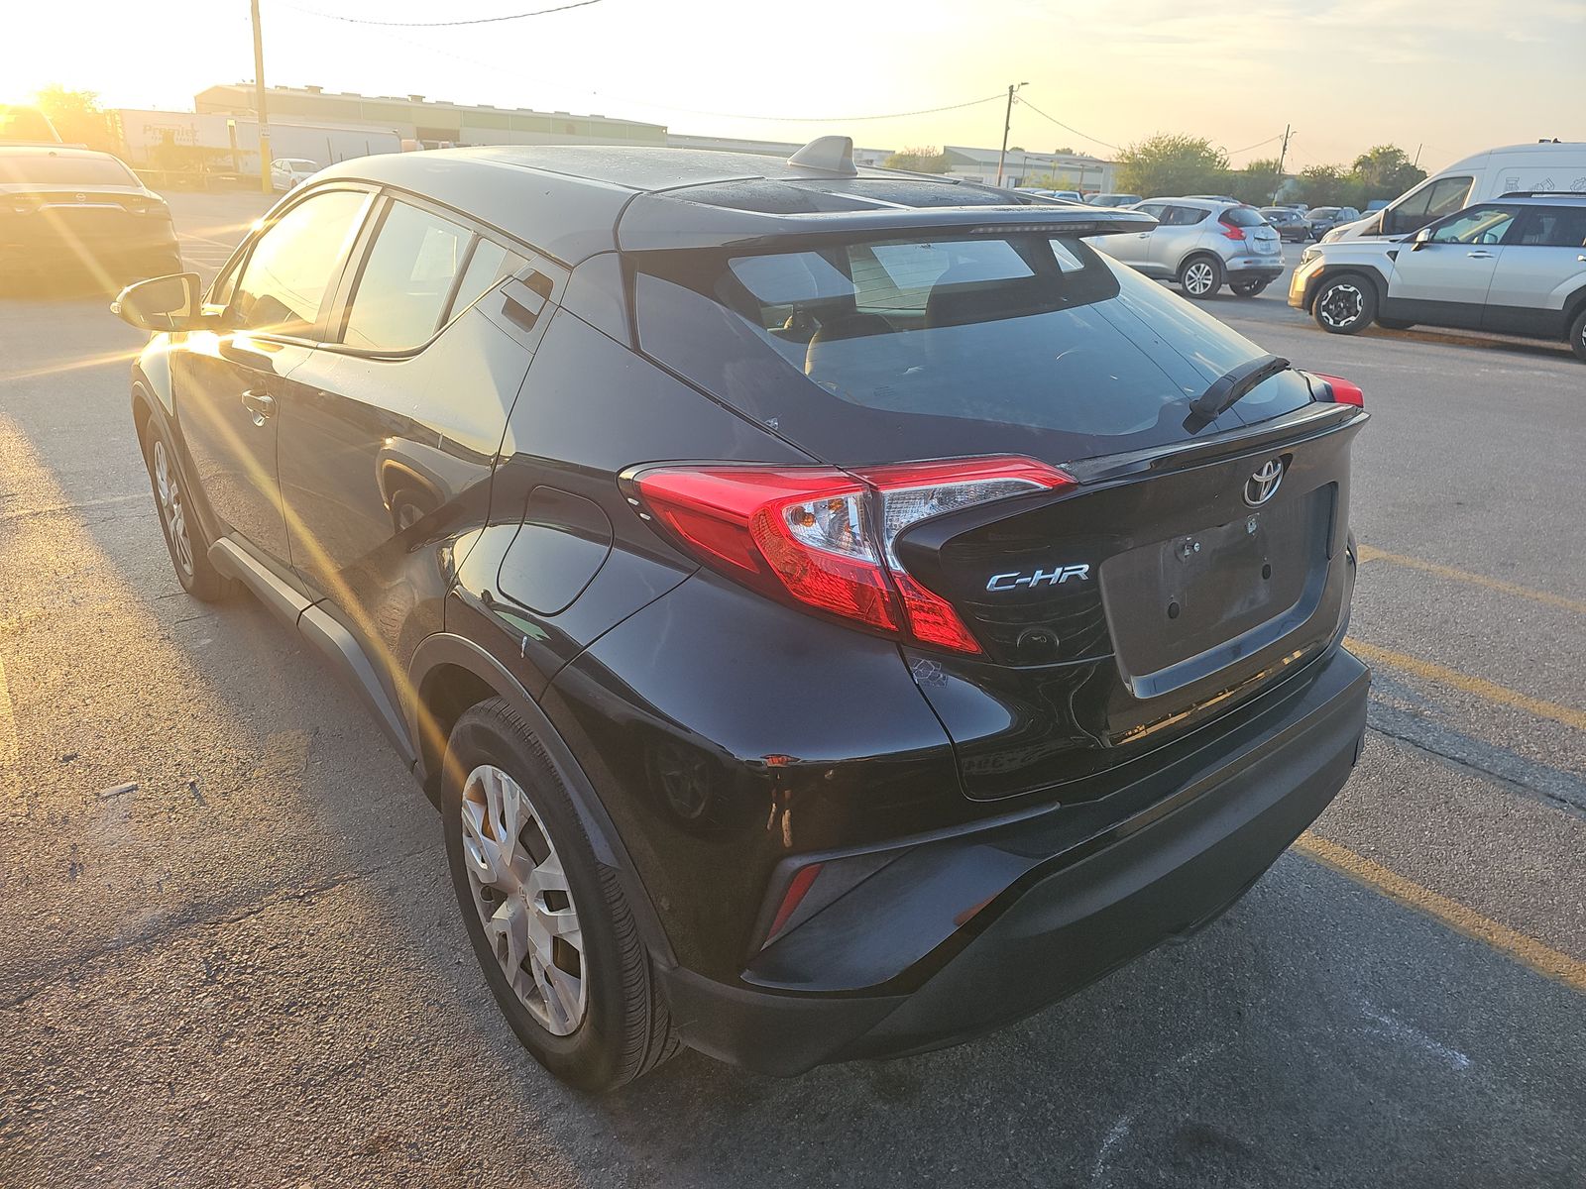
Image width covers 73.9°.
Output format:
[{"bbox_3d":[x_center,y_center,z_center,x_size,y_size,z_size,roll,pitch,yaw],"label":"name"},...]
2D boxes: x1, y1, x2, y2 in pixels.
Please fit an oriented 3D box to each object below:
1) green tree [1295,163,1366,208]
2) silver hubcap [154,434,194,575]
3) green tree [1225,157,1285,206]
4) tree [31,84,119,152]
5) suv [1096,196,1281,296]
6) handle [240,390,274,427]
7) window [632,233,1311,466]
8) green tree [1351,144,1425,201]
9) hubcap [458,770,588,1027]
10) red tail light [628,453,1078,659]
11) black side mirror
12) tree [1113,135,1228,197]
[{"bbox_3d":[28.965,-21.522,57.636,3.900,3.750,3.900,11,23,23],"label":"green tree"},{"bbox_3d":[-2.137,-0.297,3.634,0.070,0.455,0.455,-15,27,-37],"label":"silver hubcap"},{"bbox_3d":[37.114,-32.816,85.937,4.797,5.182,4.317,11,23,20],"label":"green tree"},{"bbox_3d":[-39.591,-25.749,58.872,4.705,4.822,4.235,-10,25,-30],"label":"tree"},{"bbox_3d":[6.550,-6.210,18.700,1.765,1.565,4.125,-15,27,-37],"label":"suv"},{"bbox_3d":[-1.284,-0.447,2.527,0.055,0.065,0.185,-15,28,-37],"label":"handle"},{"bbox_3d":[0.415,-0.422,1.747,1.300,0.130,0.630,-15,54,-37],"label":"window"},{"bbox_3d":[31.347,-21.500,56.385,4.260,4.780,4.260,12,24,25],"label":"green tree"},{"bbox_3d":[-0.450,0.508,1.773,0.070,0.460,0.460,-15,28,-37],"label":"hubcap"},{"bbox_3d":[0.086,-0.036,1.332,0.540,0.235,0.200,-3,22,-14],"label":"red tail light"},{"bbox_3d":[-1.695,-0.783,2.824,0.230,0.155,0.140,-15,28,-37],"label":"black side mirror"},{"bbox_3d":[27.928,-31.118,79.111,8.346,6.144,7.511,9,22,16],"label":"tree"}]

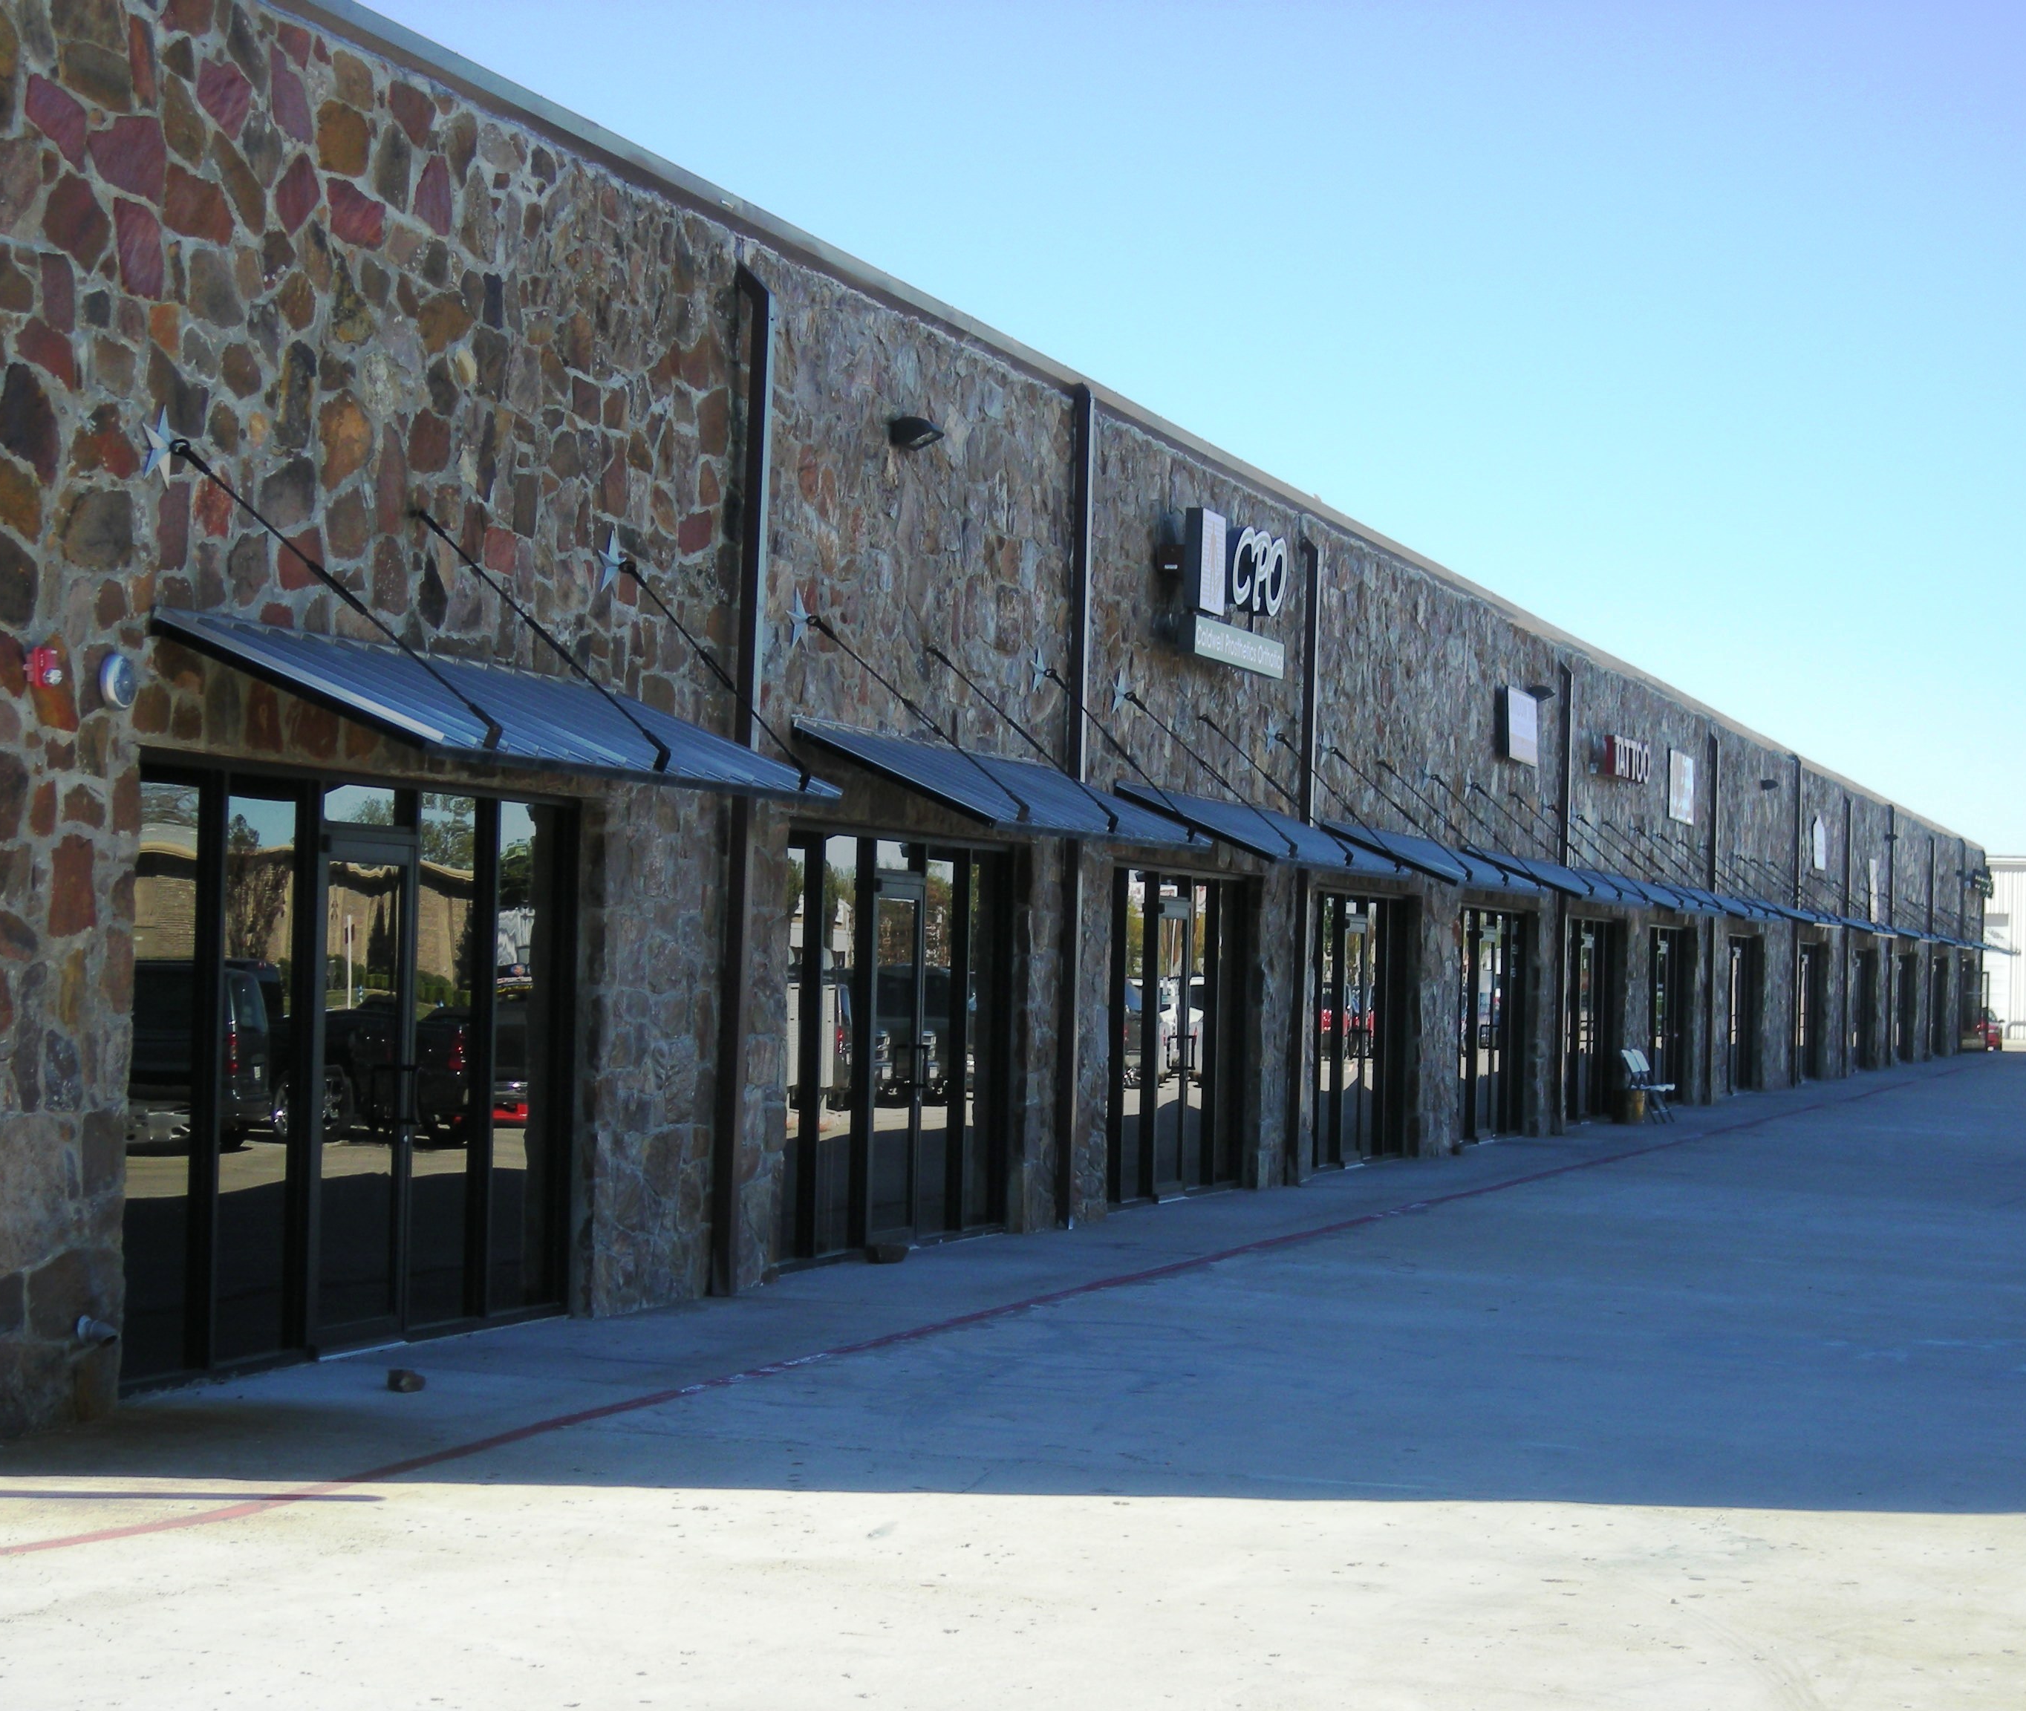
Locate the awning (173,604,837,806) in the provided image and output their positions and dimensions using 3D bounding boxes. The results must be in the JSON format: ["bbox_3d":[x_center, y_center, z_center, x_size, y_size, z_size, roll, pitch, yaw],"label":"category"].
[{"bbox_3d":[-1.976,-0.578,18.793,1.100,0.525,5.000,1,-2,16],"label":"awning"}]

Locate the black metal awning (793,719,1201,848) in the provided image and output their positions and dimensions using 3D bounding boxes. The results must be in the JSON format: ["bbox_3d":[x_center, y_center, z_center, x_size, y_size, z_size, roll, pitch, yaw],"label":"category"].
[{"bbox_3d":[0.038,-0.366,25.972,1.110,0.535,5.000,1,-2,16],"label":"black metal awning"}]

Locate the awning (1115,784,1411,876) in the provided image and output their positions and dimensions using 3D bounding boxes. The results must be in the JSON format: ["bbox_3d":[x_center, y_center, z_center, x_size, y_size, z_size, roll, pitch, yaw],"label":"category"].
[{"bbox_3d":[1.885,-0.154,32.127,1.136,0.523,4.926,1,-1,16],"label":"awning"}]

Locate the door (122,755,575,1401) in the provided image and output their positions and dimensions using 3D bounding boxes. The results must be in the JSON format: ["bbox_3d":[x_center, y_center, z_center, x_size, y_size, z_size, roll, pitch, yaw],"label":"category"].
[{"bbox_3d":[-2.737,0.877,18.815,0.120,2.440,4.740,1,-2,16],"label":"door"}]

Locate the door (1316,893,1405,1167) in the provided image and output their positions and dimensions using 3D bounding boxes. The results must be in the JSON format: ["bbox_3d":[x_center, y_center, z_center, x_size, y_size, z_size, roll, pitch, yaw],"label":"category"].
[{"bbox_3d":[2.966,1.521,39.197,0.120,2.417,4.710,1,-2,16],"label":"door"}]

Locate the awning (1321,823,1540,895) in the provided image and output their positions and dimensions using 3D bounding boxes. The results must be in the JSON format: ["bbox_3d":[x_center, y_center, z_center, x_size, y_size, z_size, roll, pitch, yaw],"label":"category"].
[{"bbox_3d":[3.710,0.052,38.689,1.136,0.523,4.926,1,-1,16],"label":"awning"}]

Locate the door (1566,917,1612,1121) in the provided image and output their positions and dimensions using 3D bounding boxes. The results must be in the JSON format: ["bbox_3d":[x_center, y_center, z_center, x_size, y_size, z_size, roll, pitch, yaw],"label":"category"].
[{"bbox_3d":[6.642,1.922,52.338,0.140,2.400,4.860,1,-1,16],"label":"door"}]

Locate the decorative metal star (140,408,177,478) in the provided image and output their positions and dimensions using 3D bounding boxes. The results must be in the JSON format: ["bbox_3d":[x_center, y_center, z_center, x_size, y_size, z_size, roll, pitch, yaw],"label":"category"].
[{"bbox_3d":[-3.082,-1.476,16.249,0.050,0.289,0.304,1,-1,16],"label":"decorative metal star"}]

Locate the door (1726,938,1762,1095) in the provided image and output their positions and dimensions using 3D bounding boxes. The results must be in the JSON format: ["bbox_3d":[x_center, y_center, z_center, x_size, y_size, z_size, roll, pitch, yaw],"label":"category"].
[{"bbox_3d":[10.917,2.407,67.618,0.120,2.407,4.600,1,-2,16],"label":"door"}]

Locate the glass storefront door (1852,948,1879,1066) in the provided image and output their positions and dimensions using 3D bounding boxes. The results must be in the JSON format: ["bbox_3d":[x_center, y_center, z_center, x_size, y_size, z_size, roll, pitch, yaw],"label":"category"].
[{"bbox_3d":[16.405,3.024,87.428,0.140,2.400,4.860,1,-1,16],"label":"glass storefront door"}]

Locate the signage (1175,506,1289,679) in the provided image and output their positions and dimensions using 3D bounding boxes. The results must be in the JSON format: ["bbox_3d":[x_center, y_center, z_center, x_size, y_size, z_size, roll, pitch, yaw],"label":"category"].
[{"bbox_3d":[1.595,-1.895,32.754,0.210,1.003,2.989,1,-2,16],"label":"signage"}]

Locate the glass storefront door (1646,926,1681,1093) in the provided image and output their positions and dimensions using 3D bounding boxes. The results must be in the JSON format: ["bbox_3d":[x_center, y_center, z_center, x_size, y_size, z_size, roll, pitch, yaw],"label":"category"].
[{"bbox_3d":[8.463,2.127,58.883,0.140,2.400,4.860,1,-1,16],"label":"glass storefront door"}]

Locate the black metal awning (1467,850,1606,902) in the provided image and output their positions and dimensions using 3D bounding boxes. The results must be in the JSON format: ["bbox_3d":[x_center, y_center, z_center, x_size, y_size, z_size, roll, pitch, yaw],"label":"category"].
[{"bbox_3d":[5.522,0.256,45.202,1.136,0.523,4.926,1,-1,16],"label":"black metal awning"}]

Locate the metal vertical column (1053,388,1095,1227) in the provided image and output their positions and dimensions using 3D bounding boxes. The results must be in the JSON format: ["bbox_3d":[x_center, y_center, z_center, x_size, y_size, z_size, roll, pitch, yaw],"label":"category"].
[{"bbox_3d":[0.379,-0.282,28.553,0.150,5.327,0.110,1,-1,16],"label":"metal vertical column"}]

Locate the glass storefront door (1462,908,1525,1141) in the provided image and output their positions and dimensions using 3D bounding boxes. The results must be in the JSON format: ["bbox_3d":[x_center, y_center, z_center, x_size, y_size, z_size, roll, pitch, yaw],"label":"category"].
[{"bbox_3d":[4.785,1.712,45.664,0.140,2.400,4.860,1,-1,16],"label":"glass storefront door"}]

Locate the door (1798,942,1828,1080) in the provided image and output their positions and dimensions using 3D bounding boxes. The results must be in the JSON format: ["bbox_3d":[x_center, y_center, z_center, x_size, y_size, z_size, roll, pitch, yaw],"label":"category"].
[{"bbox_3d":[13.577,2.705,77.265,0.140,2.400,4.860,1,-1,16],"label":"door"}]

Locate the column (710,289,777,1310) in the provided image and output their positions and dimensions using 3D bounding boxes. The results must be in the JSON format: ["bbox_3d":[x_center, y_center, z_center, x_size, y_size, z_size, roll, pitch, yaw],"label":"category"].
[{"bbox_3d":[-1.350,-0.385,22.343,0.150,5.144,0.110,1,-1,16],"label":"column"}]

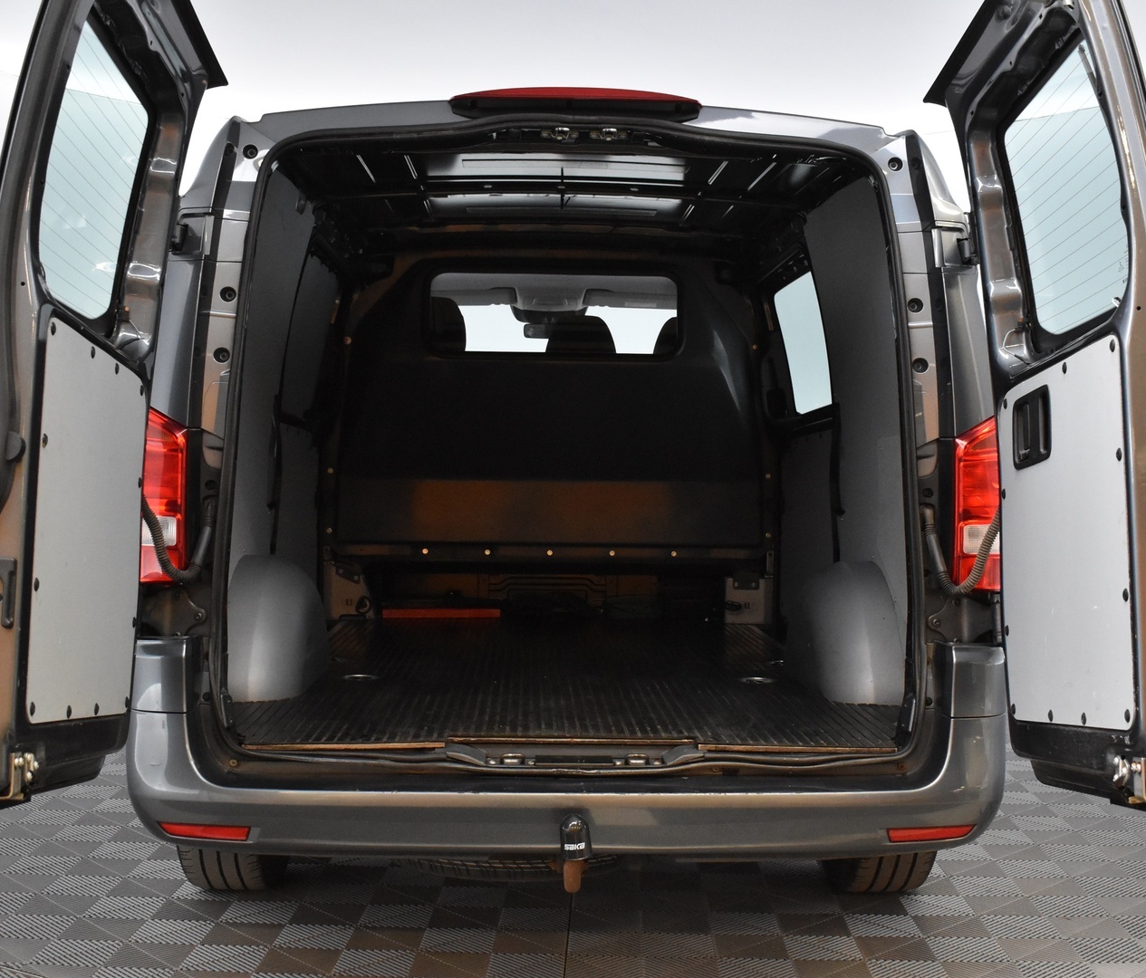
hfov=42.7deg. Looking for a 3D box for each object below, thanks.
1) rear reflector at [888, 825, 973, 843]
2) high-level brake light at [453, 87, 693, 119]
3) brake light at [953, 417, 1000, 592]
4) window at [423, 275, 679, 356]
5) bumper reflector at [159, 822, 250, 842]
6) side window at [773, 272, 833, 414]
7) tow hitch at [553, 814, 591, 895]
[{"bbox_3d":[0.685,0.663,2.810,0.172,0.034,0.035,0,1,-18],"label":"rear reflector"},{"bbox_3d":[0.005,-0.798,3.030,0.515,0.058,0.085,1,1,-2],"label":"high-level brake light"},{"bbox_3d":[0.834,0.027,2.985,0.150,0.375,0.160,1,1,-10],"label":"brake light"},{"bbox_3d":[-0.070,-0.608,5.100,0.870,0.290,0.040,1,1,-2],"label":"window"},{"bbox_3d":[-0.696,0.649,2.770,0.176,0.034,0.035,1,1,14],"label":"bumper reflector"},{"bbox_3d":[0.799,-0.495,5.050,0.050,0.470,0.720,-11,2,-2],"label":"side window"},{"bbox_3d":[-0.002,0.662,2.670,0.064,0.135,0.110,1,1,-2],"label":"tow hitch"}]

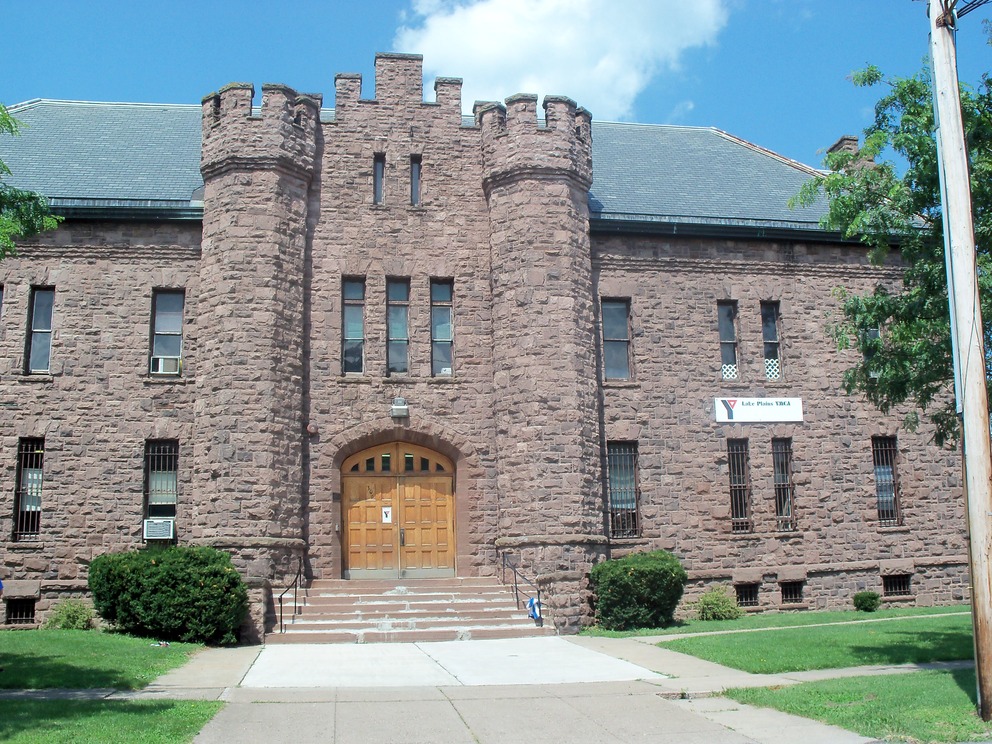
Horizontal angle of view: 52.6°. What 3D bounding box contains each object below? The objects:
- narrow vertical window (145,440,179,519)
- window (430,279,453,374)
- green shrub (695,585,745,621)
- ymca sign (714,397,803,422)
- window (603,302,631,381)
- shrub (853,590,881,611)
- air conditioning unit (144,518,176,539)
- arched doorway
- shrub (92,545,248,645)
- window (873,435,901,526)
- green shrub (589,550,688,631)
[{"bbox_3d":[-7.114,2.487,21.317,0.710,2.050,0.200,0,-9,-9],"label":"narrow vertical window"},{"bbox_3d":[-1.234,-1.013,22.831,0.500,2.260,0.200,0,-9,-9],"label":"window"},{"bbox_3d":[5.183,5.276,23.001,1.118,0.768,1.000,1,-10,-9],"label":"green shrub"},{"bbox_3d":[6.548,0.936,24.786,2.352,0.603,0.060,1,-10,-9],"label":"ymca sign"},{"bbox_3d":[2.847,-0.740,23.407,0.680,1.900,0.200,0,-9,-9],"label":"window"},{"bbox_3d":[8.999,5.543,24.299,0.720,0.520,0.700,1,-12,-10],"label":"shrub"},{"bbox_3d":[-7.053,3.324,21.160,0.580,0.400,0.500,0,-9,-9],"label":"air conditioning unit"},{"bbox_3d":[-2.187,3.090,22.378,2.530,3.000,0.150,0,-9,-9],"label":"arched doorway"},{"bbox_3d":[-6.393,4.382,19.838,2.868,1.836,1.800,0,-9,-9],"label":"shrub"},{"bbox_3d":[9.263,2.586,23.792,0.640,2.070,0.200,0,-9,-9],"label":"window"},{"bbox_3d":[3.193,4.851,22.421,2.120,1.694,1.900,1,-12,-10],"label":"green shrub"}]

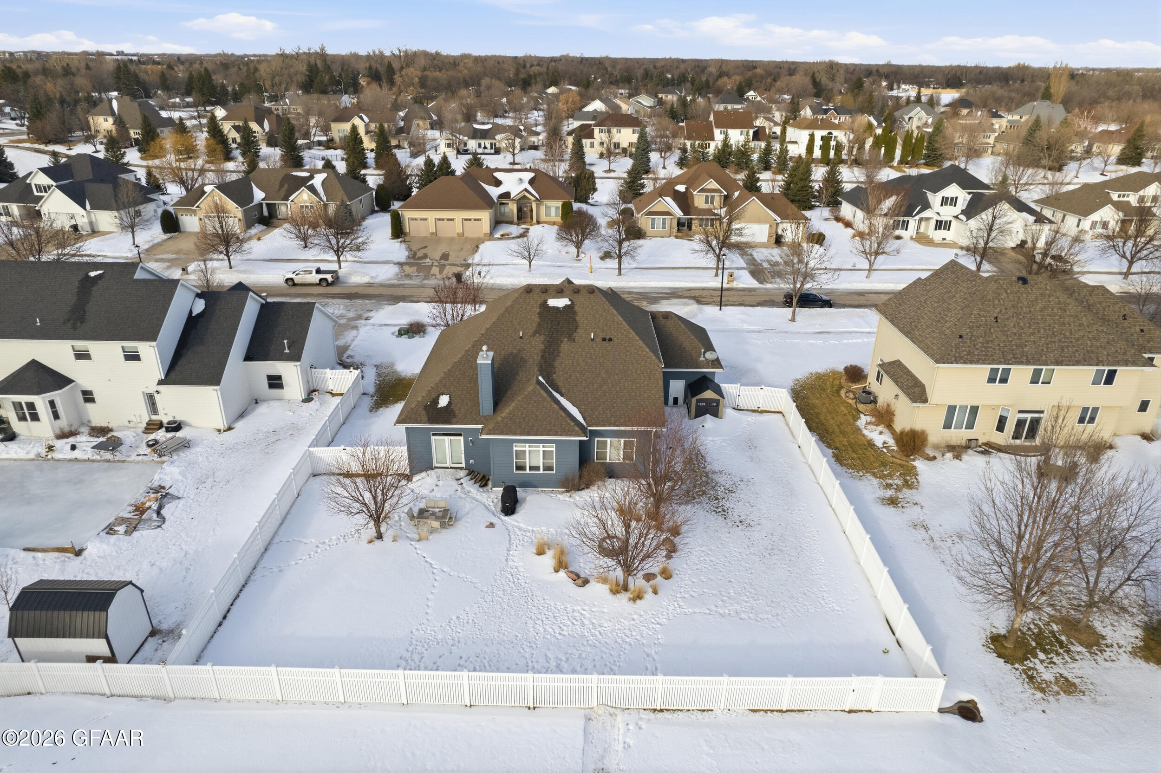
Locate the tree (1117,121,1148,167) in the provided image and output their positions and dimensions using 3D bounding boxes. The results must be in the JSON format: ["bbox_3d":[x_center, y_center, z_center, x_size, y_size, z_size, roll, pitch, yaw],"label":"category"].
[{"bbox_3d":[136.624,-60.019,175.186,6.426,10.656,6.426,1,25,0],"label":"tree"}]

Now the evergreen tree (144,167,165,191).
[{"bbox_3d":[-75.127,-36.596,125.199,3.700,4.600,3.700,1,25,0],"label":"evergreen tree"}]

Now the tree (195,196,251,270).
[{"bbox_3d":[-40.974,-17.534,81.356,6.300,8.400,6.300,1,25,0],"label":"tree"}]

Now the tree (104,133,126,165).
[{"bbox_3d":[-99.645,-50.672,151.555,5.000,7.200,5.000,1,25,0],"label":"tree"}]

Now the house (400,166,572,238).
[{"bbox_3d":[-12.644,-27.262,102.963,23.300,7.200,18.500,1,25,0],"label":"house"}]

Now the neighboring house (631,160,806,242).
[{"bbox_3d":[19.662,-27.020,101.698,23.200,9.300,15.600,1,25,0],"label":"neighboring house"}]

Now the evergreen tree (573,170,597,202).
[{"bbox_3d":[0.723,-34.073,120.585,4.078,5.560,4.078,1,25,0],"label":"evergreen tree"}]

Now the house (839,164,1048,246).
[{"bbox_3d":[51.310,-26.550,101.070,24.000,8.600,20.000,1,25,0],"label":"house"}]

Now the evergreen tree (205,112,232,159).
[{"bbox_3d":[-83.273,-57.211,161.998,5.700,10.300,5.530,1,25,0],"label":"evergreen tree"}]

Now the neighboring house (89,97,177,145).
[{"bbox_3d":[-122.529,-73.415,194.749,18.400,10.900,12.400,8,26,15],"label":"neighboring house"}]

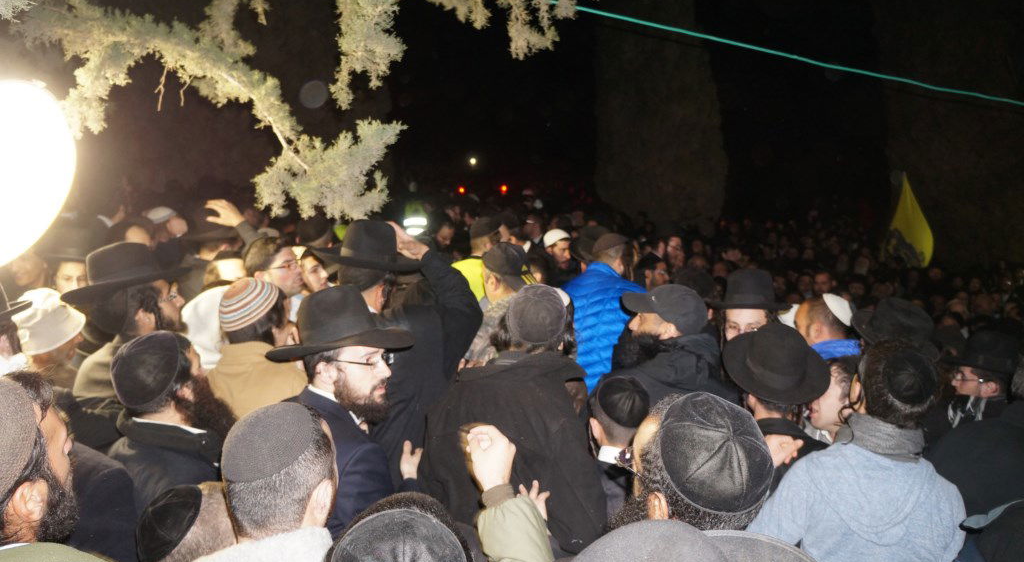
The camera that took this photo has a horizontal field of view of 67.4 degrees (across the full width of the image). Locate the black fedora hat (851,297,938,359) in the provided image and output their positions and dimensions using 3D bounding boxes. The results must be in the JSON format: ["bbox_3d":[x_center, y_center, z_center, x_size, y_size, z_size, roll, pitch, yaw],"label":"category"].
[{"bbox_3d":[1.442,0.158,2.850,0.350,0.140,0.320,22,15,21],"label":"black fedora hat"}]

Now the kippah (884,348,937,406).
[{"bbox_3d":[0.917,0.217,1.760,0.125,0.125,0.045,2,-20,12],"label":"kippah"}]

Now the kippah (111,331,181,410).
[{"bbox_3d":[-0.806,0.175,1.650,0.170,0.090,0.175,5,48,30],"label":"kippah"}]

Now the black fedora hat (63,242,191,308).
[{"bbox_3d":[-1.116,-0.033,2.200,0.350,0.135,0.320,-15,14,-33],"label":"black fedora hat"}]

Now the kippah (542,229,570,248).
[{"bbox_3d":[0.259,-0.263,4.600,0.170,0.090,0.165,-11,-2,0],"label":"kippah"}]

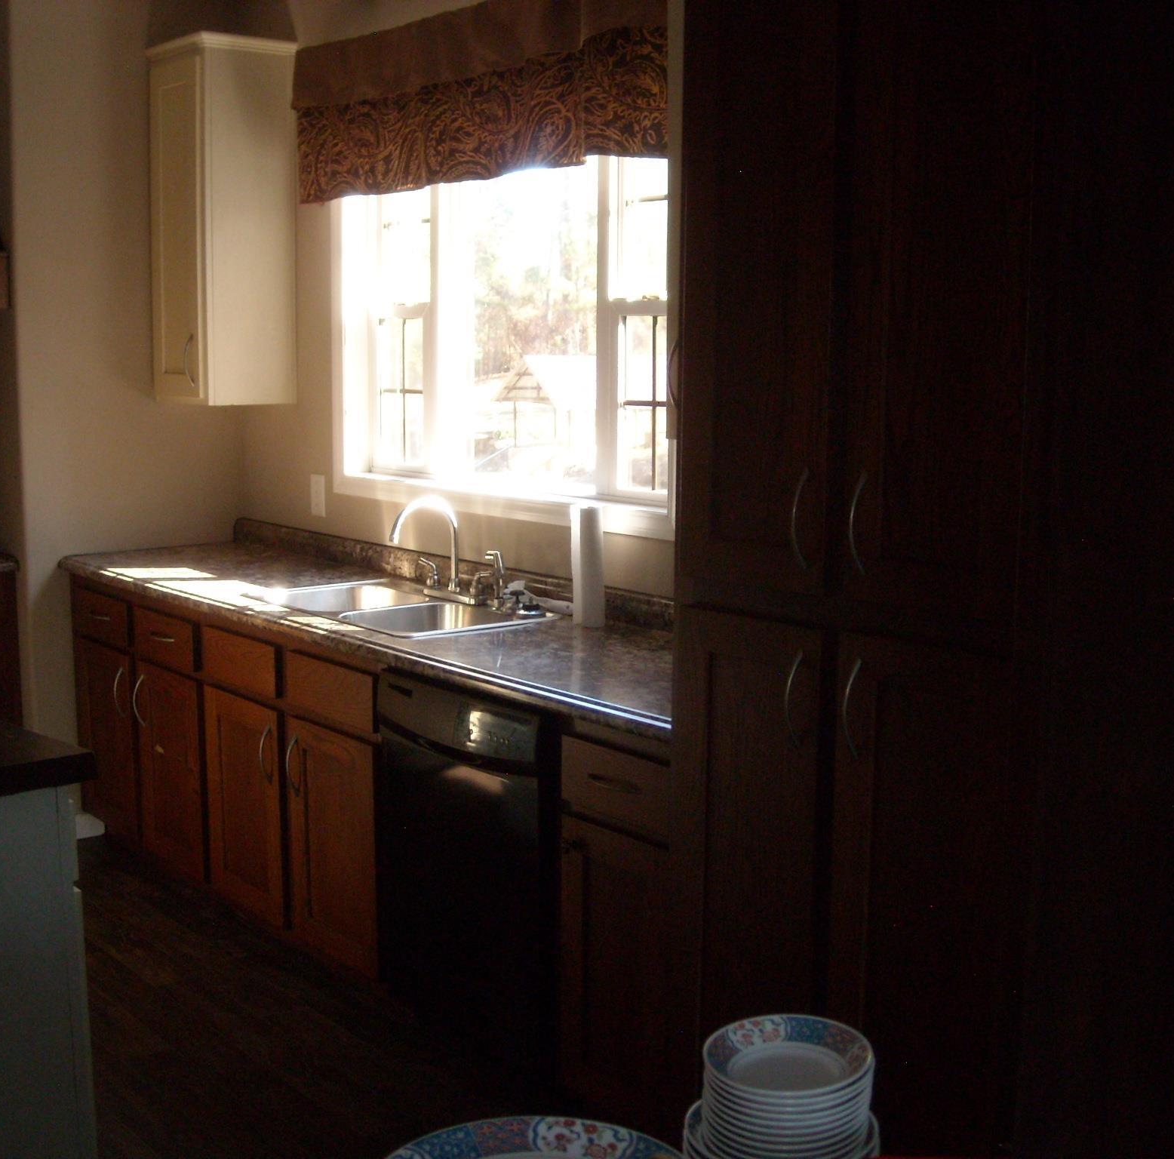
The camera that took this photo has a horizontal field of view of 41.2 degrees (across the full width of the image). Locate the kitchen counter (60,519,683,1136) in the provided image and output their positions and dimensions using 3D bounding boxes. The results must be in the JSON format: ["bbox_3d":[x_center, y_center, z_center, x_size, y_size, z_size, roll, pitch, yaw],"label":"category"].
[{"bbox_3d":[-0.484,0.477,3.977,0.647,0.985,2.776,-7,11,-40],"label":"kitchen counter"}]

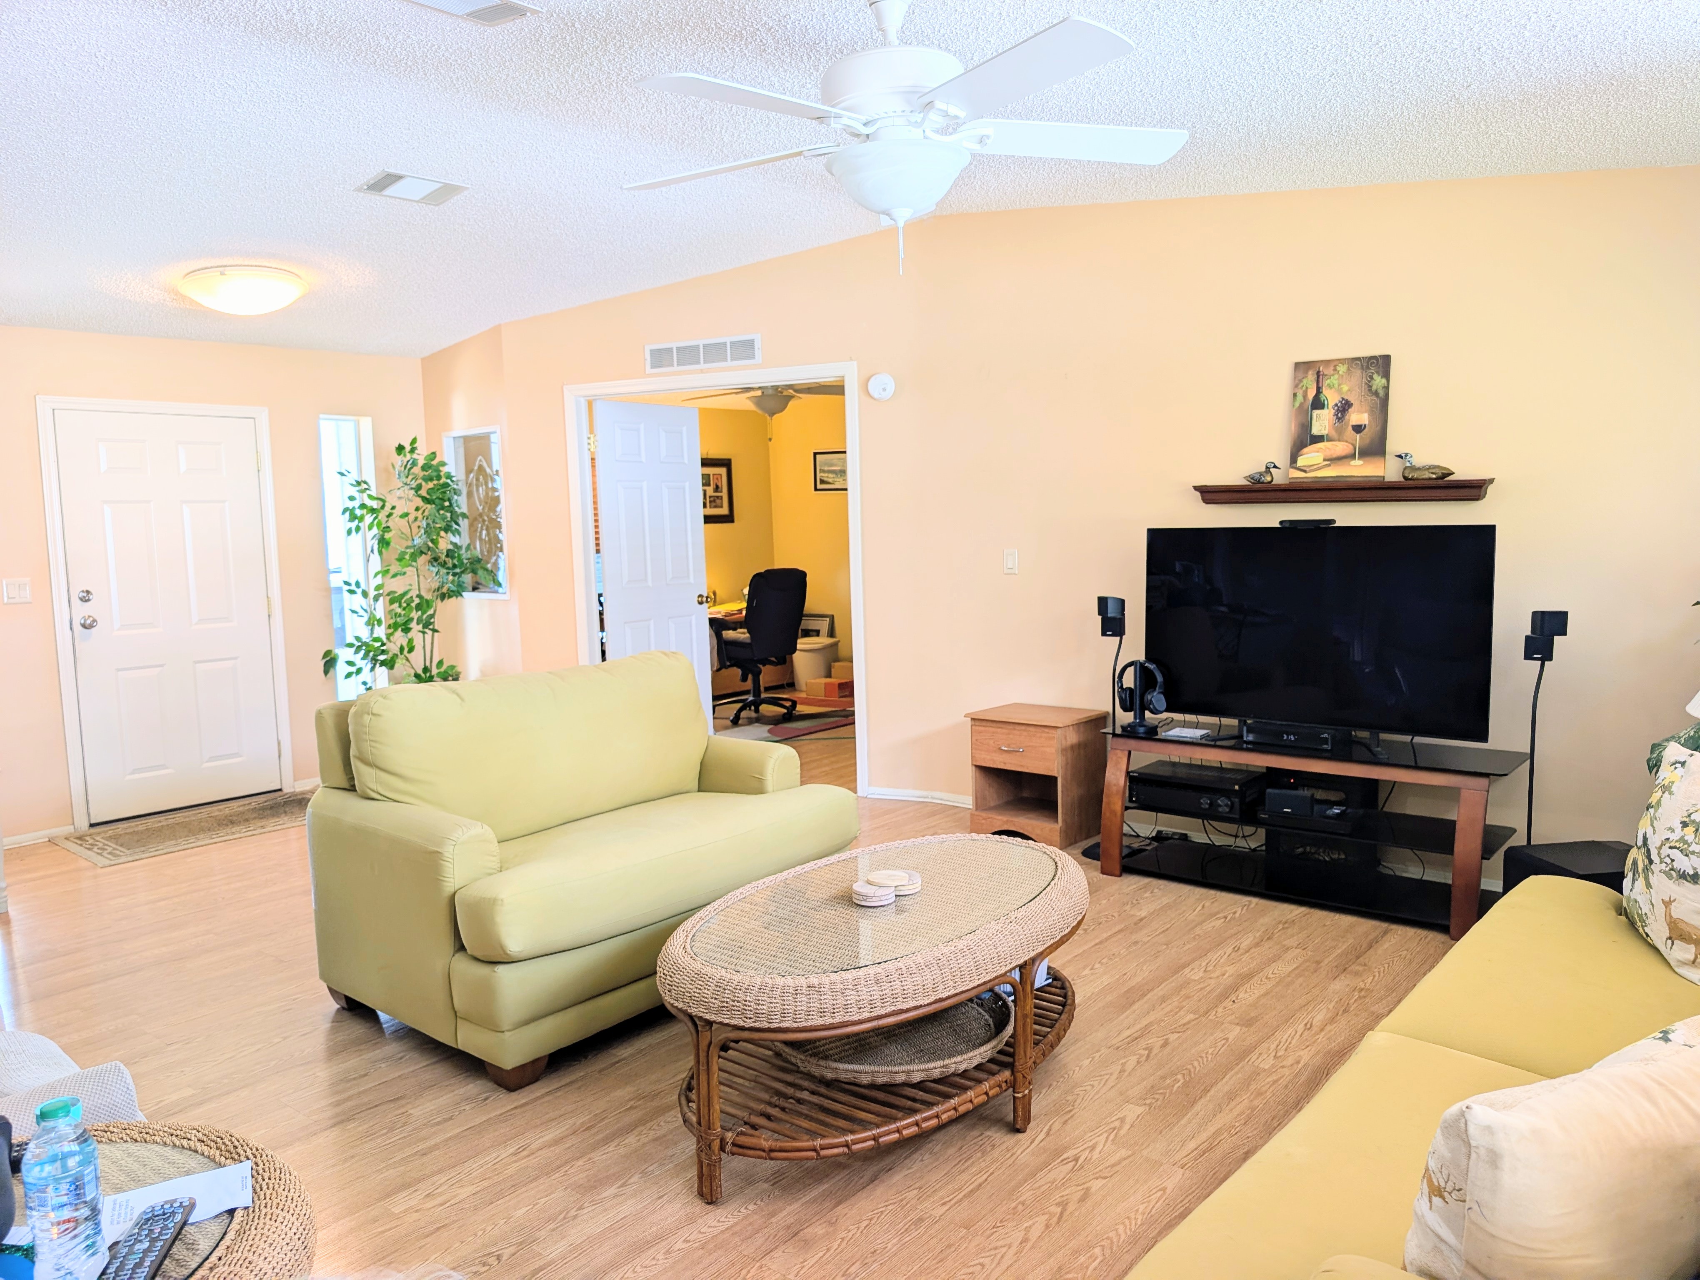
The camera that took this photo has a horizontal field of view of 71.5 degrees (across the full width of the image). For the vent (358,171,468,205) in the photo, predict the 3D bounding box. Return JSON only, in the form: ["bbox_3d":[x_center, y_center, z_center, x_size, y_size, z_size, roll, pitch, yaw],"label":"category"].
[{"bbox_3d":[-1.661,-1.703,4.481,0.215,0.030,0.338,-6,1,44],"label":"vent"}]

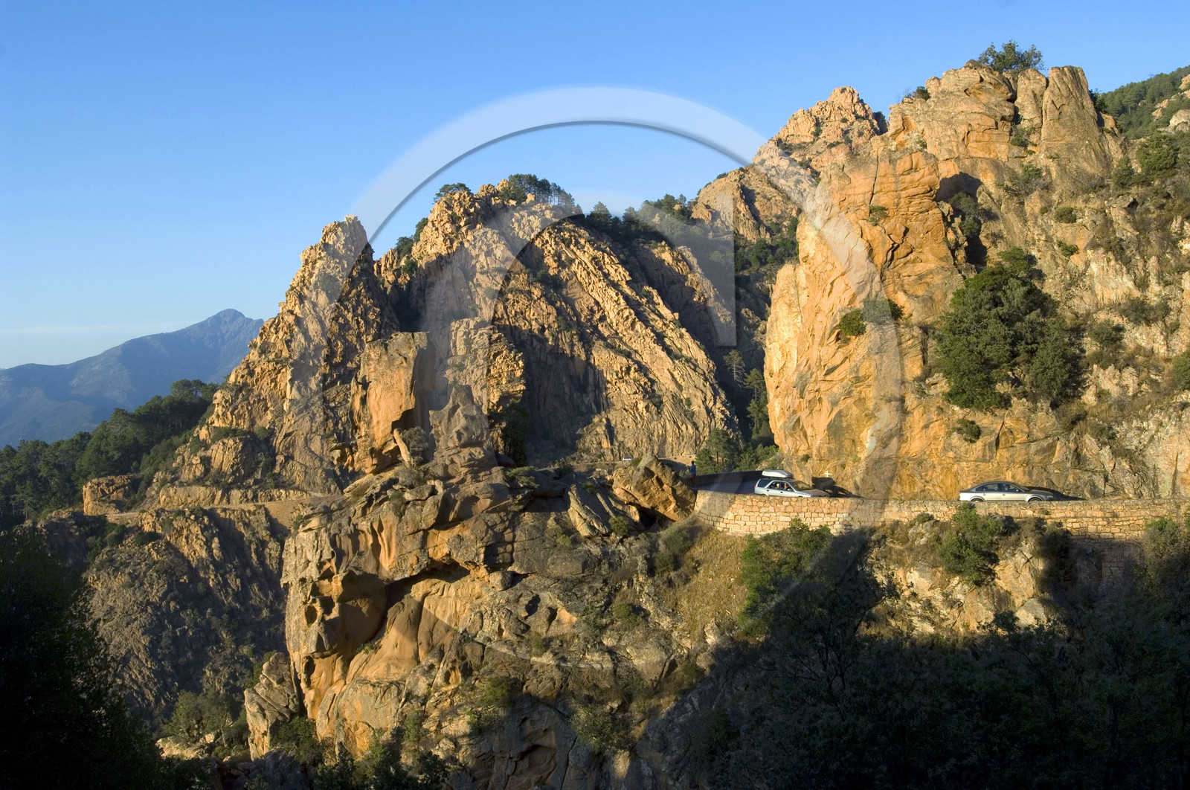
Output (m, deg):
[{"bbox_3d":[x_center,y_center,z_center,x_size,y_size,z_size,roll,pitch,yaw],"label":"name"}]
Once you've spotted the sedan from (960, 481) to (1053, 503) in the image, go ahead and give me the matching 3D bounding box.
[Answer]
[{"bbox_3d":[20.600,5.060,54.500,4.700,1.460,1.770,-1,-2,28],"label":"sedan"}]

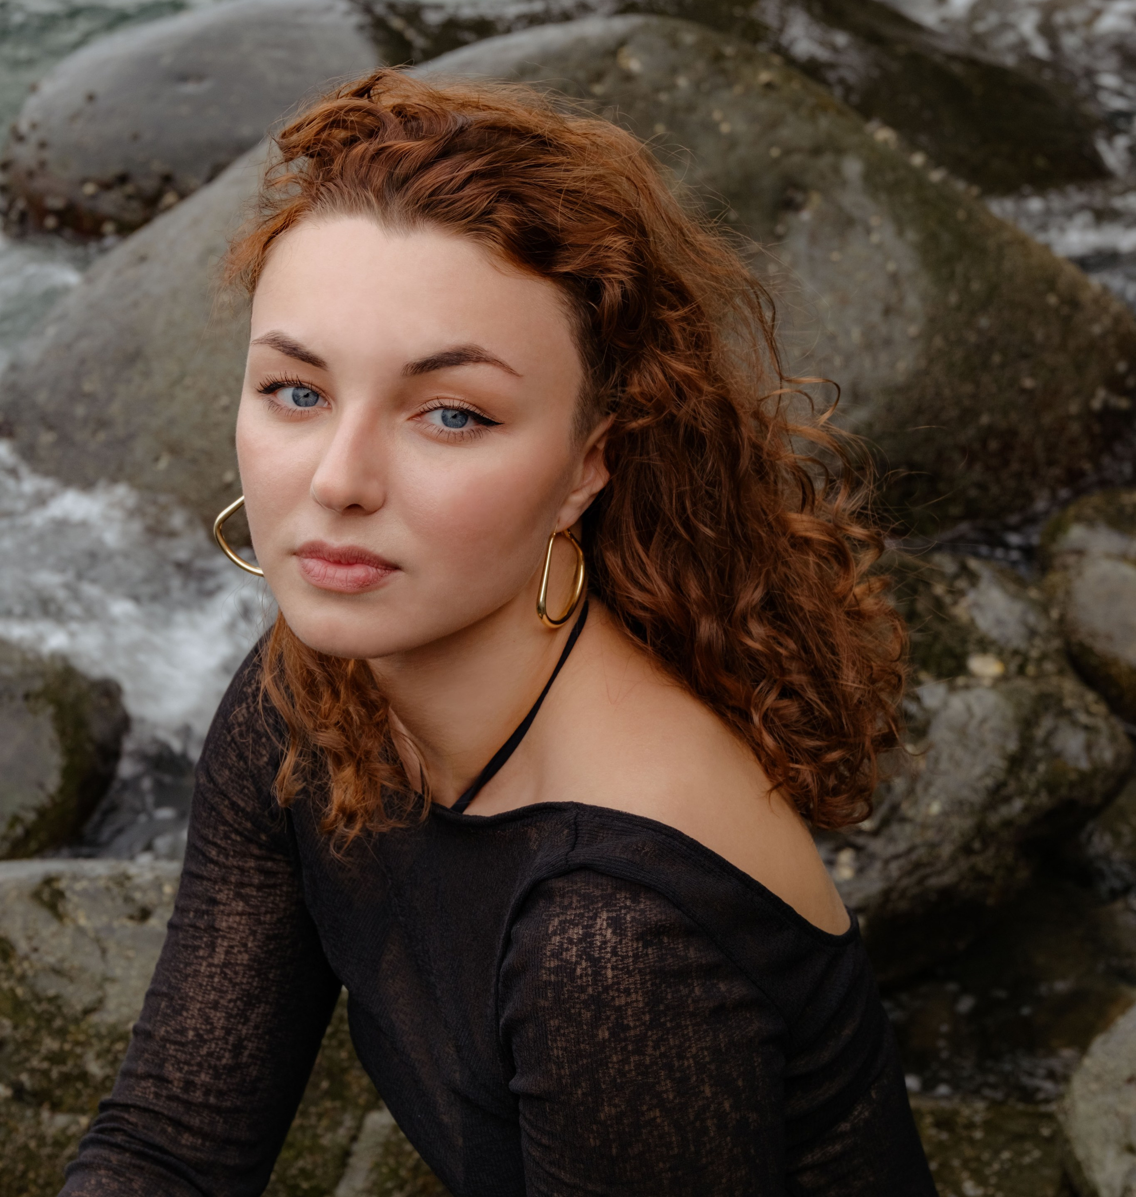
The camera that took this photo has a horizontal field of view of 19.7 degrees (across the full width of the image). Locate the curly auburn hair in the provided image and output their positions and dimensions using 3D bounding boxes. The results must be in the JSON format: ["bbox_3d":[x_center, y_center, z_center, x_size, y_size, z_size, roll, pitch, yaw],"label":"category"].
[{"bbox_3d":[0.002,-0.065,1.430,0.265,0.325,0.260,11,17,24],"label":"curly auburn hair"}]

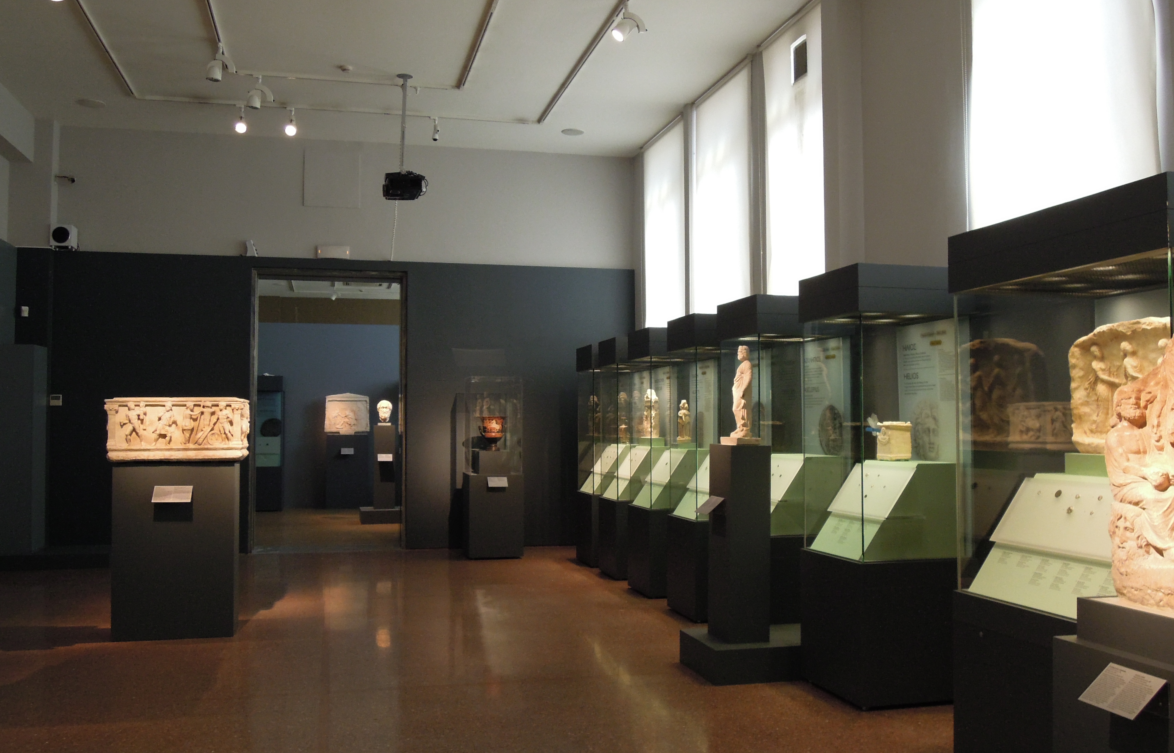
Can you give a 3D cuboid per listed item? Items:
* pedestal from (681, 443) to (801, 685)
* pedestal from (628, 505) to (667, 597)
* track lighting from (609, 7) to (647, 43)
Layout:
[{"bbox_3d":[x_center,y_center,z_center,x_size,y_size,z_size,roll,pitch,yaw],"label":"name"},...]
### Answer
[{"bbox_3d":[1.086,1.079,6.310,0.913,1.330,0.609,0,-3,-14],"label":"pedestal"},{"bbox_3d":[0.834,1.585,9.774,0.710,0.770,0.710,1,-2,-14],"label":"pedestal"},{"bbox_3d":[0.326,-2.757,8.221,0.270,0.270,0.140,1,-3,-17],"label":"track lighting"}]

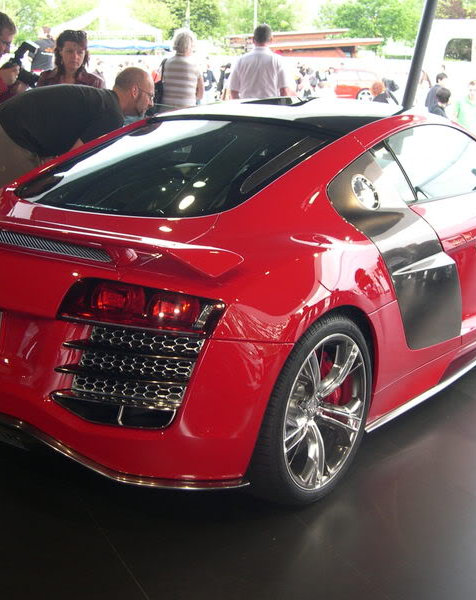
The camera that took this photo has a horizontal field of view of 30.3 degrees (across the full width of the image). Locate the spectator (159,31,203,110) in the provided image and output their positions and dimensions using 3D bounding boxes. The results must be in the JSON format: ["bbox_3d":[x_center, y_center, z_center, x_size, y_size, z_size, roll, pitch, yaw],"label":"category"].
[{"bbox_3d":[-0.550,-1.851,8.840,0.450,1.685,0.320,1,17,3],"label":"spectator"}]

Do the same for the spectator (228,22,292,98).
[{"bbox_3d":[0.227,-1.902,8.945,0.580,1.725,0.350,1,17,3],"label":"spectator"}]

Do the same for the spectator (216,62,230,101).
[{"bbox_3d":[-0.464,-6.297,26.745,0.450,1.720,0.500,-4,17,-11],"label":"spectator"}]

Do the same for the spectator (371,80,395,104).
[{"bbox_3d":[2.373,-2.841,14.727,0.450,1.600,0.320,-2,17,-6],"label":"spectator"}]

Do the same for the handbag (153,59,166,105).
[{"bbox_3d":[-0.782,-2.119,8.800,0.140,0.580,0.290,1,17,3],"label":"handbag"}]

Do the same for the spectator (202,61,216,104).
[{"bbox_3d":[-0.856,-6.357,26.745,0.500,1.720,0.350,-14,21,-39],"label":"spectator"}]

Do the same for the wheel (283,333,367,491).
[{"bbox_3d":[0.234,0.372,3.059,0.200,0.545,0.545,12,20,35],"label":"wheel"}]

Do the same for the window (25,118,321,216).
[{"bbox_3d":[-0.230,-0.547,3.588,1.170,0.160,1.040,12,33,35],"label":"window"}]

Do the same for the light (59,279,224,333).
[{"bbox_3d":[-0.280,0.022,2.572,0.460,0.140,0.170,6,18,21],"label":"light"}]

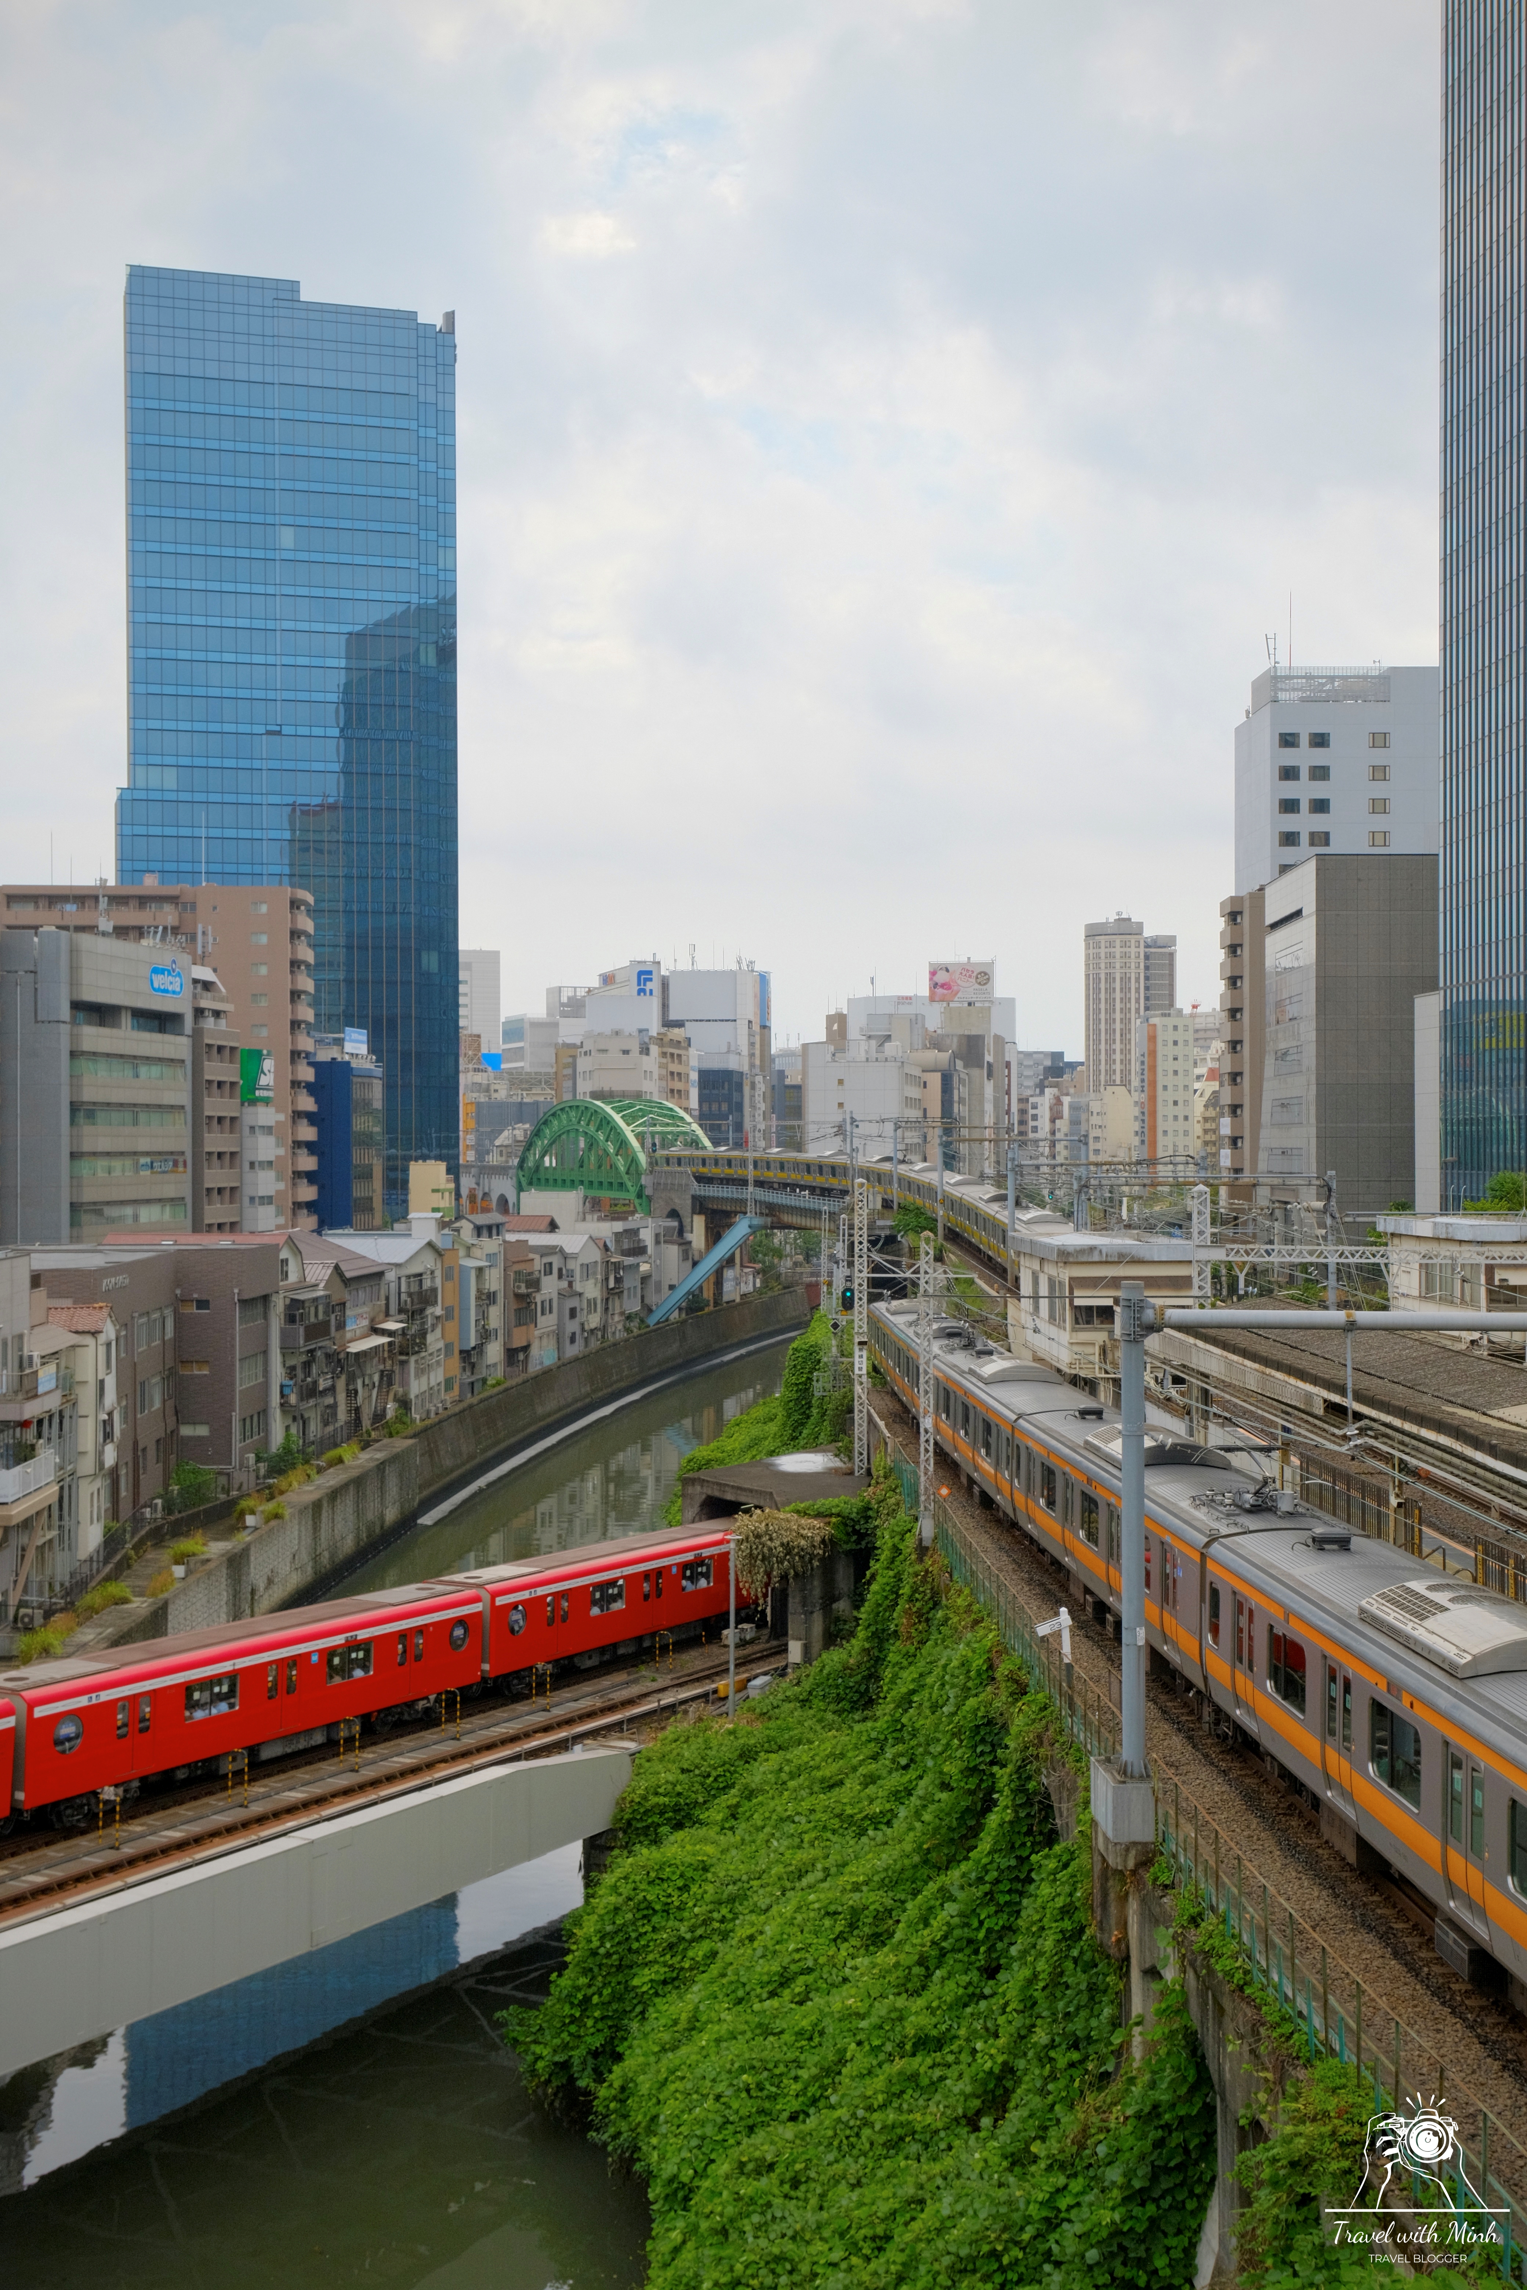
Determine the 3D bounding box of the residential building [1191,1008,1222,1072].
[{"bbox_3d":[148.976,-14.706,808.000,15.000,59.412,15.000,0,0,0],"label":"residential building"}]

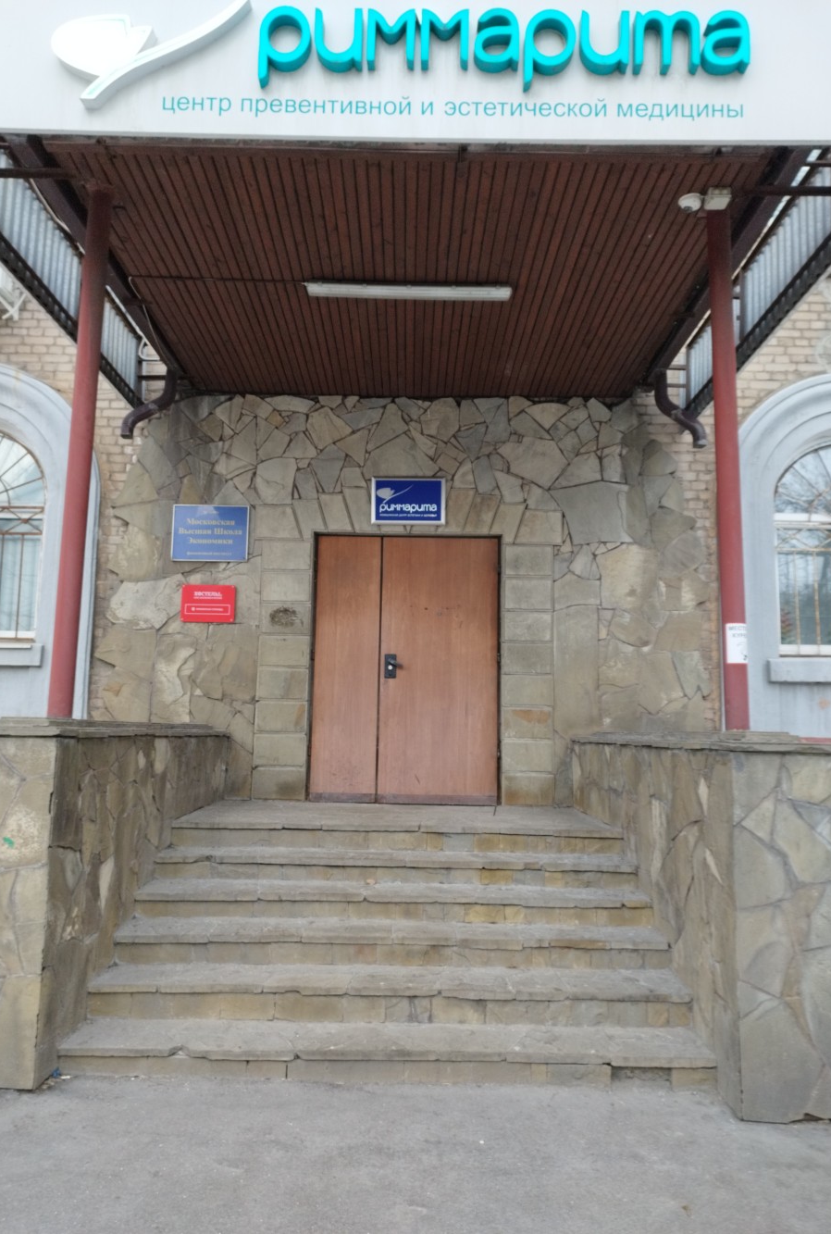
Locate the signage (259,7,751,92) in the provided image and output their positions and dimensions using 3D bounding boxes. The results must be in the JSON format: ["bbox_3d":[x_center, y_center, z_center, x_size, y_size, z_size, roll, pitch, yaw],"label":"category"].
[{"bbox_3d":[0.381,-2.407,3.644,2.068,0.347,0.075,1,-8,0],"label":"signage"}]

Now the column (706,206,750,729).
[{"bbox_3d":[1.502,-0.792,4.111,0.102,2.645,0.102,1,-8,0],"label":"column"}]

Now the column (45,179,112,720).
[{"bbox_3d":[-1.601,-0.846,4.099,0.102,2.645,0.102,1,-8,0],"label":"column"}]

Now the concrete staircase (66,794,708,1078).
[{"bbox_3d":[-0.113,1.642,4.959,2.648,0.876,2.972,1,-8,0],"label":"concrete staircase"}]

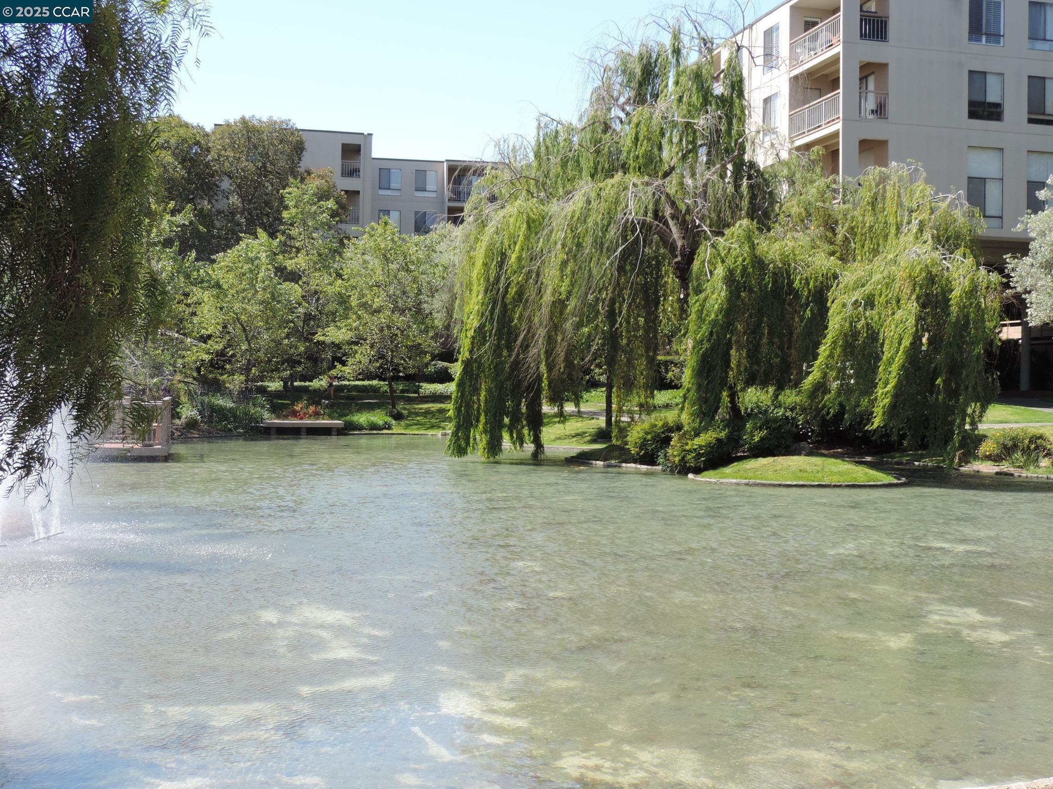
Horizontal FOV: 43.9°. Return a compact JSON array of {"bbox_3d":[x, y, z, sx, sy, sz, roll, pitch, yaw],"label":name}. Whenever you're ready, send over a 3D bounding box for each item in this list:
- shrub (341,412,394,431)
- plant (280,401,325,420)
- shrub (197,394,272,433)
[{"bbox_3d":[-6.458,1.087,53.200,2.170,0.820,1.400,0,0,0],"label":"shrub"},{"bbox_3d":[-9.255,0.656,54.300,1.880,0.820,1.300,0,0,0],"label":"plant"},{"bbox_3d":[-11.342,0.719,50.800,2.920,1.520,1.800,0,0,0],"label":"shrub"}]

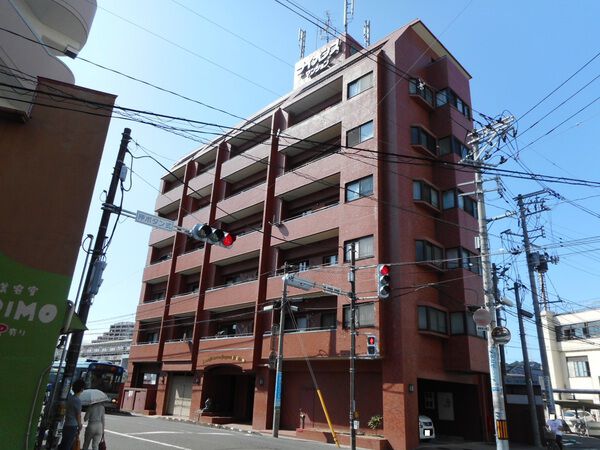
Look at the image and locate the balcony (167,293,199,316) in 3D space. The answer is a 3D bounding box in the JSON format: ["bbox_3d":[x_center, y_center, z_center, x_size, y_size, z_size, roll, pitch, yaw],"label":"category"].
[{"bbox_3d":[-6.874,5.156,28.389,1.197,1.140,3.847,21,-26,-40],"label":"balcony"}]

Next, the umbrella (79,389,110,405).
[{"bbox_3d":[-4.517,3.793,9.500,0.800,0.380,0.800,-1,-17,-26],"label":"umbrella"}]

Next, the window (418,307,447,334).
[{"bbox_3d":[5.502,3.957,17.813,0.410,1.090,1.740,-17,-28,42],"label":"window"}]

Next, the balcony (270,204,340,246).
[{"bbox_3d":[0.526,0.250,21.964,4.688,1.158,1.066,-17,-29,42],"label":"balcony"}]

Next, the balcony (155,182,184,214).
[{"bbox_3d":[-9.549,-1.909,33.499,1.078,1.204,4.270,21,-26,-41],"label":"balcony"}]

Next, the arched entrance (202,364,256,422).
[{"bbox_3d":[-3.274,8.642,22.200,4.262,2.822,1.008,-17,-29,42],"label":"arched entrance"}]

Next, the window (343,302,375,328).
[{"bbox_3d":[2.394,3.688,17.480,1.551,0.958,0.150,-17,-28,42],"label":"window"}]

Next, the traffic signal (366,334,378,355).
[{"bbox_3d":[2.526,4.210,15.200,0.360,0.700,0.220,-14,-26,39],"label":"traffic signal"}]

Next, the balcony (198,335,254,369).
[{"bbox_3d":[-3.550,6.966,23.301,1.078,1.610,5.306,21,-26,-41],"label":"balcony"}]

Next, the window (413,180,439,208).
[{"bbox_3d":[5.785,-1.348,19.808,0.410,1.090,1.712,-17,-28,42],"label":"window"}]

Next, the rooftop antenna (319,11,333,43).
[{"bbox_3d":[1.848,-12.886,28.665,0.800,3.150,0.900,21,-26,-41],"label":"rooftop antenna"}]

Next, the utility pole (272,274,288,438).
[{"bbox_3d":[-0.834,5.404,18.544,0.280,6.710,0.280,2,-20,1],"label":"utility pole"}]

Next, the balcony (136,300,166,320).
[{"bbox_3d":[-9.941,6.082,30.511,4.480,1.158,1.066,-17,-29,42],"label":"balcony"}]

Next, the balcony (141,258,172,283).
[{"bbox_3d":[-9.656,3.377,31.200,4.489,1.124,1.100,-17,-28,42],"label":"balcony"}]

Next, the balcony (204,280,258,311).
[{"bbox_3d":[-3.420,4.133,25.012,1.197,1.140,5.515,21,-26,-40],"label":"balcony"}]

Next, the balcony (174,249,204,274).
[{"bbox_3d":[-6.721,2.453,29.365,1.197,1.140,3.847,21,-26,-40],"label":"balcony"}]

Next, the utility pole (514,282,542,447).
[{"bbox_3d":[11.225,6.645,21.378,0.300,7.686,0.300,21,-26,-41],"label":"utility pole"}]

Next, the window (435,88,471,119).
[{"bbox_3d":[8.125,-6.210,22.962,2.223,0.969,0.769,21,-26,-40],"label":"window"}]

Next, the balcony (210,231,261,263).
[{"bbox_3d":[-3.267,1.429,25.988,1.197,1.140,5.515,21,-26,-40],"label":"balcony"}]

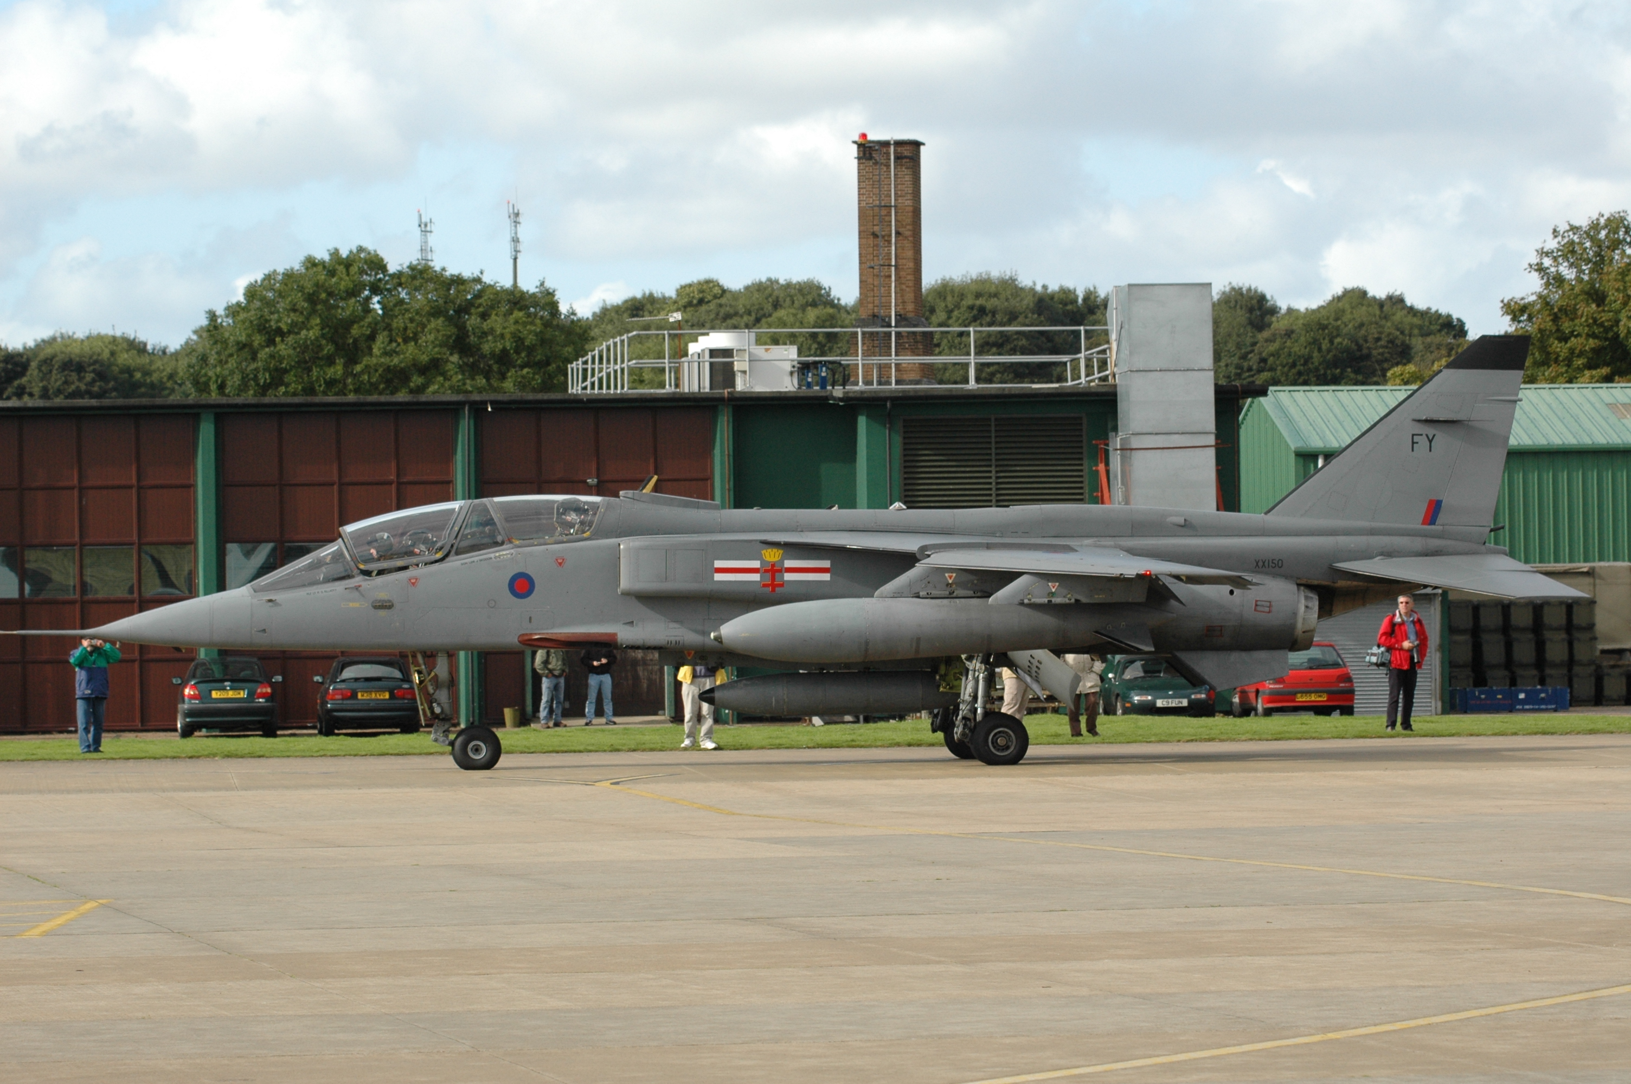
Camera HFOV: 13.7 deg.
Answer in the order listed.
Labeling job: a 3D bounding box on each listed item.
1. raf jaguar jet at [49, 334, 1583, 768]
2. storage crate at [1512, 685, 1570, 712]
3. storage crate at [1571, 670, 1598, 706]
[{"bbox_3d":[-0.360,0.110,77.100,17.450,4.870,8.690,-1,-1,-6],"label":"raf jaguar jet"},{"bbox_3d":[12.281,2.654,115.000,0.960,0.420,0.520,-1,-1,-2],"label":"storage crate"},{"bbox_3d":[13.513,2.579,119.300,0.480,0.620,0.600,-1,-1,-2],"label":"storage crate"}]

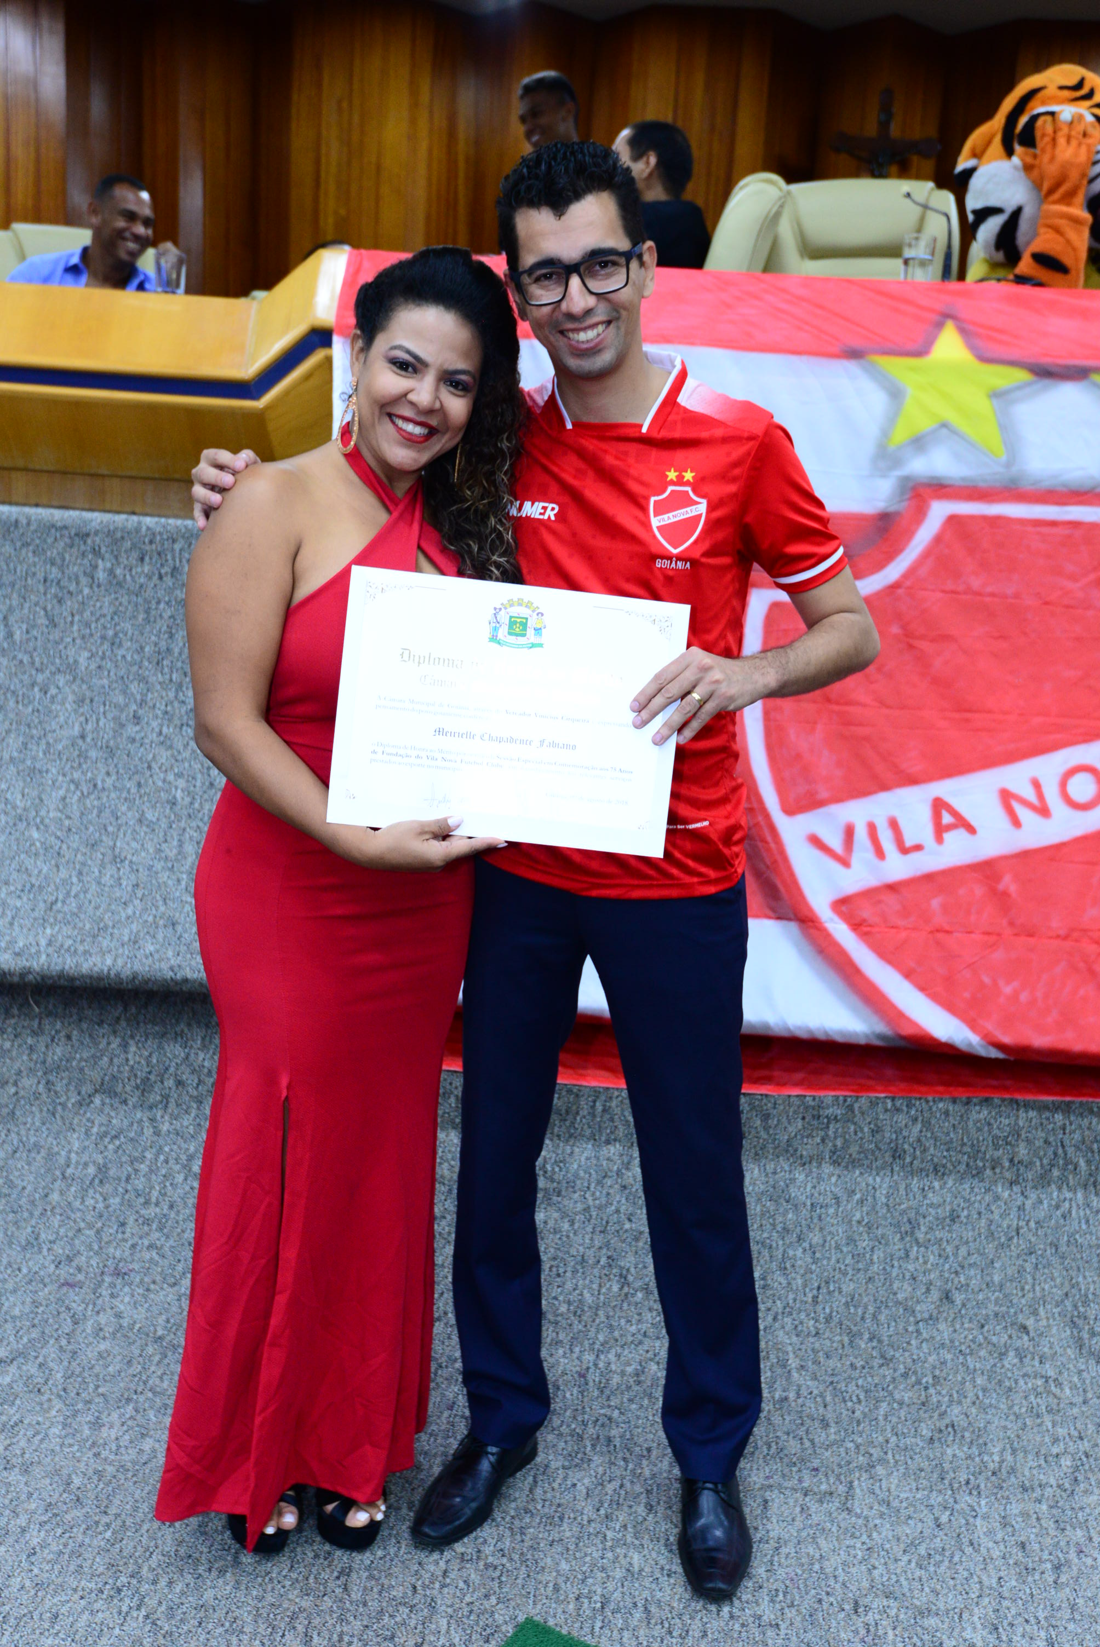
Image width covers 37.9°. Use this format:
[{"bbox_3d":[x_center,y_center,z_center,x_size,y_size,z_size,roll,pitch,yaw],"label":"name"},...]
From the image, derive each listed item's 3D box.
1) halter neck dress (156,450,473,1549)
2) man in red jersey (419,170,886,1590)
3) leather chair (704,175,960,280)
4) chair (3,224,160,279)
[{"bbox_3d":[-0.294,0.246,2.007,0.410,1.410,0.360,0,12,-18],"label":"halter neck dress"},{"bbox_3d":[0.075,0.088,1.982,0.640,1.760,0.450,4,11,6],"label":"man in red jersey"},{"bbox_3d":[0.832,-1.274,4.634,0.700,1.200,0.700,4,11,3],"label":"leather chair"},{"bbox_3d":[-1.506,-1.194,4.756,0.660,1.140,0.680,2,11,-8],"label":"chair"}]

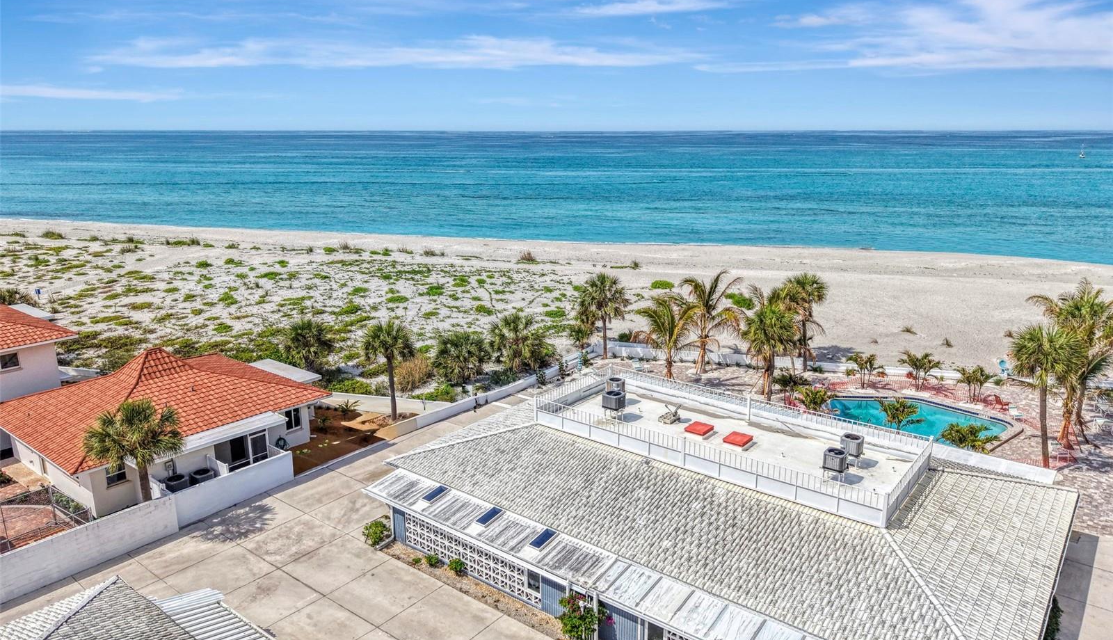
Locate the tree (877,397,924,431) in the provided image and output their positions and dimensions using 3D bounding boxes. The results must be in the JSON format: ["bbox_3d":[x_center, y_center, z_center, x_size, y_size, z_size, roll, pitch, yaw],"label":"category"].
[{"bbox_3d":[19.679,5.582,43.875,2.660,2.390,2.580,6,15,25],"label":"tree"}]

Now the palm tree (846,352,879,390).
[{"bbox_3d":[20.387,3.389,51.526,2.140,2.580,2.140,0,14,0],"label":"palm tree"}]

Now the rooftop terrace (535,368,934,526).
[{"bbox_3d":[7.068,4.763,33.422,15.590,1.230,6.280,11,17,37],"label":"rooftop terrace"}]

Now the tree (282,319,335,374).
[{"bbox_3d":[-17.685,2.001,54.732,3.750,4.140,3.640,-5,14,-18],"label":"tree"}]

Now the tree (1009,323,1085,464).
[{"bbox_3d":[24.583,3.907,39.010,3.750,7.560,3.750,0,14,0],"label":"tree"}]

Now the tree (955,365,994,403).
[{"bbox_3d":[27.083,4.171,49.715,2.400,2.370,2.330,8,16,29],"label":"tree"}]

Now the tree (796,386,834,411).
[{"bbox_3d":[15.591,5.109,46.126,2.230,2.230,2.160,5,15,19],"label":"tree"}]

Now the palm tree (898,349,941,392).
[{"bbox_3d":[24.032,3.381,51.157,2.820,2.780,2.820,0,14,0],"label":"palm tree"}]

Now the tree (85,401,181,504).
[{"bbox_3d":[-17.620,6.236,32.407,4.160,6.190,4.160,0,14,0],"label":"tree"}]

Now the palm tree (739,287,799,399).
[{"bbox_3d":[13.827,1.660,49.244,3.800,7.450,3.690,4,14,16],"label":"palm tree"}]

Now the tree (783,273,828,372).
[{"bbox_3d":[18.052,0.303,55.144,3.210,7.300,3.110,5,14,18],"label":"tree"}]

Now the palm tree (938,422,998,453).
[{"bbox_3d":[21.395,6.396,40.041,3.060,2.240,3.060,0,14,0],"label":"palm tree"}]

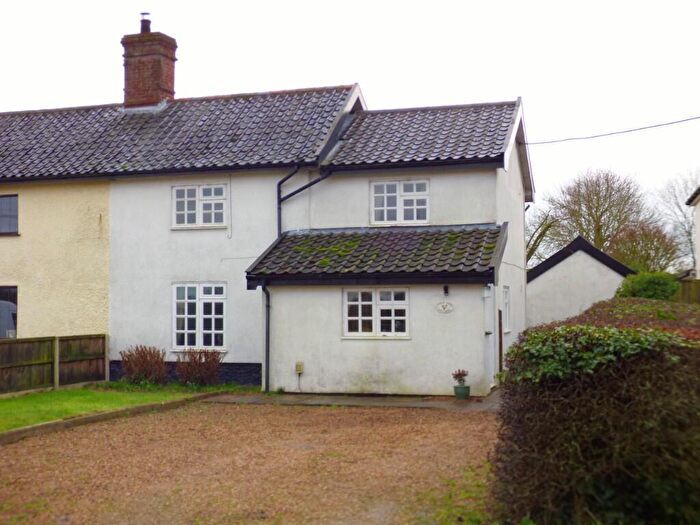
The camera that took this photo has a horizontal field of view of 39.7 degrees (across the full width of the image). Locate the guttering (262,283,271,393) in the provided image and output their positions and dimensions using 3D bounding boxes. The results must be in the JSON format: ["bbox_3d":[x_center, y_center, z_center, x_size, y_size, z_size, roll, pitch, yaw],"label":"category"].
[{"bbox_3d":[-1.569,1.407,18.193,0.103,2.062,0.260,-1,-3,18],"label":"guttering"}]

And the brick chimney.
[{"bbox_3d":[-4.973,-4.942,24.000,1.100,2.250,0.880,-1,-3,18],"label":"brick chimney"}]

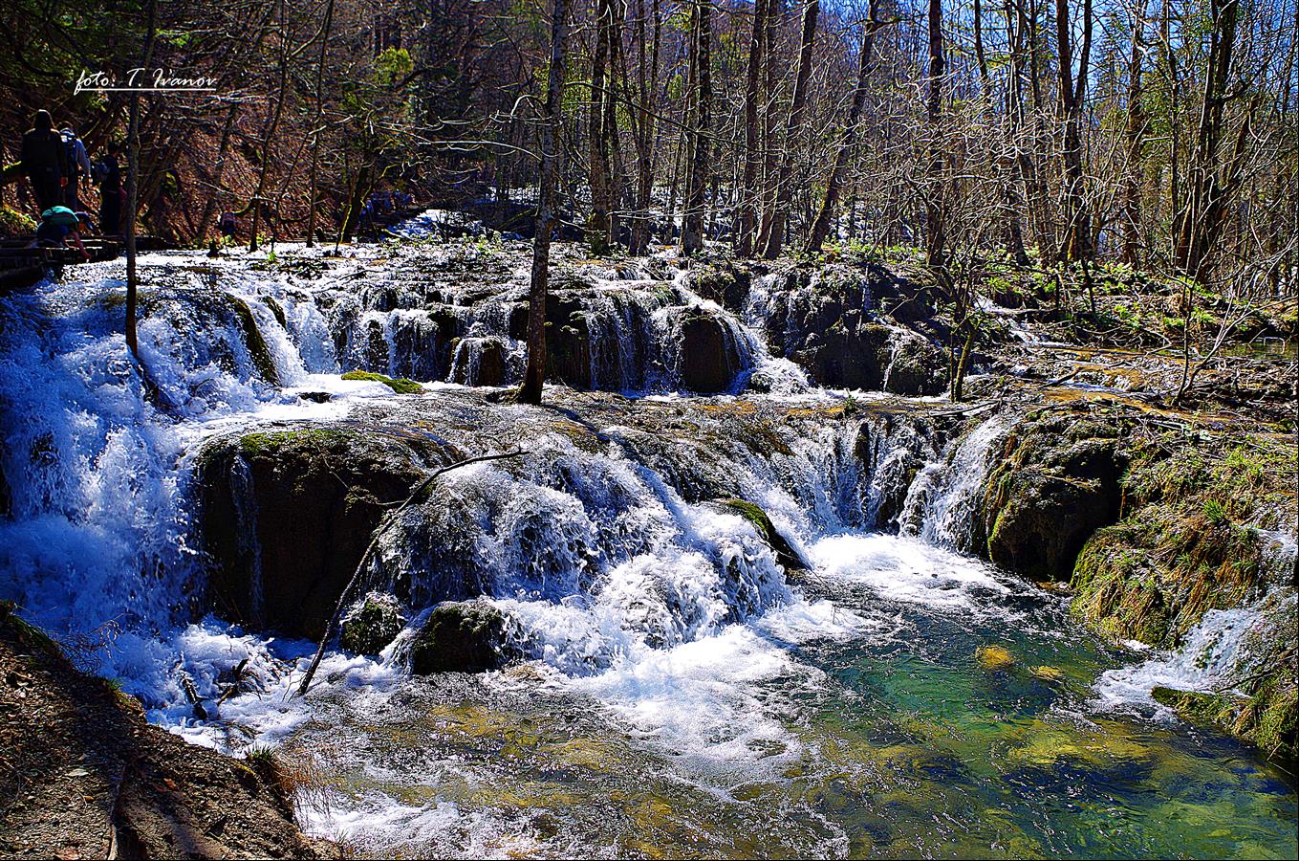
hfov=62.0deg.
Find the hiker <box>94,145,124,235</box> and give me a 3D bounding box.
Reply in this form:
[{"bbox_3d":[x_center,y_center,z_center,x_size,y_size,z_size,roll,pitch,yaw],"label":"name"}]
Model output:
[{"bbox_3d":[-9.755,-4.368,19.500,0.460,1.650,0.460,-9,14,-40],"label":"hiker"}]

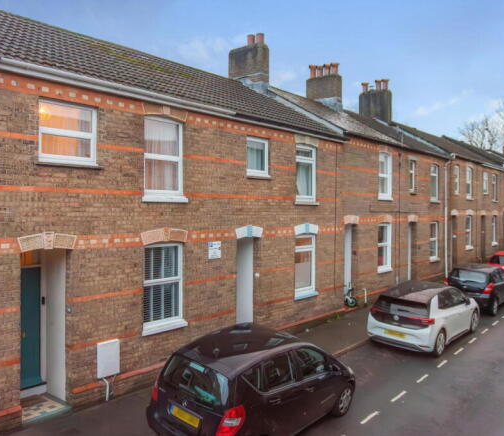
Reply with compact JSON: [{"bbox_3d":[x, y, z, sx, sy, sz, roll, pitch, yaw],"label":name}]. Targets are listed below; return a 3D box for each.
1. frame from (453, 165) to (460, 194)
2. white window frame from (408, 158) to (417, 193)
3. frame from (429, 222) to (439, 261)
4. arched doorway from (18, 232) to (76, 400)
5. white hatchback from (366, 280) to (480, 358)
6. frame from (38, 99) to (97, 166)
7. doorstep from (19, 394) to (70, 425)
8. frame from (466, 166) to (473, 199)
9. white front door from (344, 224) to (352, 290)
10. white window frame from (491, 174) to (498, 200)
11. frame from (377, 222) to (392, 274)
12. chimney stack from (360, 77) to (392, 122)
[{"bbox_3d":[10.653,-1.984,23.726,0.150,1.538,0.950,0,0,42],"label":"frame"},{"bbox_3d":[6.858,-1.797,19.476,0.150,1.387,0.800,0,0,42],"label":"white window frame"},{"bbox_3d":[8.509,1.125,21.326,0.150,1.827,1.050,0,0,42],"label":"frame"},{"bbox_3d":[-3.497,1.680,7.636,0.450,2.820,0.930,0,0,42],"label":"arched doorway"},{"bbox_3d":[4.916,2.533,12.673,1.798,1.559,4.231,0,1,41],"label":"white hatchback"},{"bbox_3d":[-3.135,-1.453,7.816,0.100,1.030,1.020,0,0,42],"label":"frame"},{"bbox_3d":[-3.495,3.099,7.385,0.755,0.139,0.775,0,0,42],"label":"doorstep"},{"bbox_3d":[11.457,-1.866,23.923,0.169,1.659,0.943,0,0,42],"label":"frame"},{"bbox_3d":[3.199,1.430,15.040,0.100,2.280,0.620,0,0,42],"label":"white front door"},{"bbox_3d":[15.457,-1.909,29.104,0.150,1.707,1.050,0,0,42],"label":"white window frame"},{"bbox_3d":[5.051,1.149,17.454,0.150,1.914,1.080,0,0,42],"label":"frame"},{"bbox_3d":[6.406,-5.889,23.637,1.559,2.254,0.516,0,0,42],"label":"chimney stack"}]

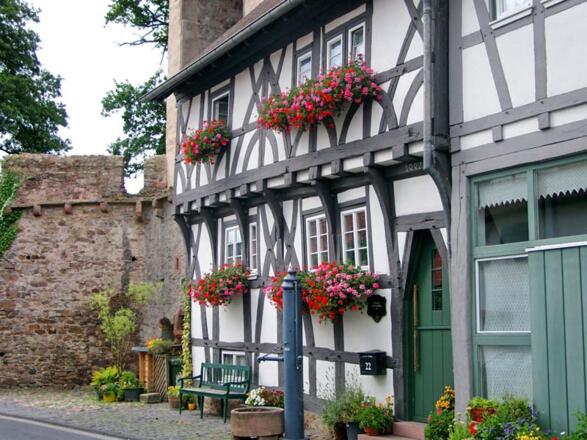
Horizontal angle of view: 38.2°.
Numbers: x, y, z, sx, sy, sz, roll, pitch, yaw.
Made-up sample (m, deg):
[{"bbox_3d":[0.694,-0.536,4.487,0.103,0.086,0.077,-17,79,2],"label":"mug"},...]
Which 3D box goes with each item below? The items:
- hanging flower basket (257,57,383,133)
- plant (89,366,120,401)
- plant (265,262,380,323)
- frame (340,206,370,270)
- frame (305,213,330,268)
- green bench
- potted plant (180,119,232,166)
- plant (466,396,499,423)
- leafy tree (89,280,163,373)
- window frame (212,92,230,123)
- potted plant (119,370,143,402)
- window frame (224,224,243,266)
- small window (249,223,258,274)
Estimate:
[{"bbox_3d":[0.276,-1.631,11.528,0.480,0.600,2.763,4,-8,-31],"label":"hanging flower basket"},{"bbox_3d":[-3.980,3.458,17.900,0.612,0.707,0.550,0,-7,0],"label":"plant"},{"bbox_3d":[0.321,1.036,11.858,0.480,0.640,2.552,4,-8,-31],"label":"plant"},{"bbox_3d":[0.884,0.286,11.611,0.100,0.858,0.608,4,-8,-31],"label":"frame"},{"bbox_3d":[0.408,0.337,12.402,0.100,0.789,0.595,4,-8,-31],"label":"frame"},{"bbox_3d":[-1.332,2.873,14.200,0.560,0.860,1.600,5,-9,-33],"label":"green bench"},{"bbox_3d":[-1.534,-1.361,14.694,0.420,0.560,1.100,4,-8,-31],"label":"potted plant"},{"bbox_3d":[1.979,1.985,8.878,0.260,0.260,0.310,4,-8,-31],"label":"plant"},{"bbox_3d":[-3.489,2.395,17.500,1.200,2.150,1.350,4,-8,-31],"label":"leafy tree"},{"bbox_3d":[-1.256,-1.889,14.688,0.090,0.560,0.600,4,-8,-31],"label":"window frame"},{"bbox_3d":[-3.269,3.339,17.000,0.420,0.600,0.450,4,-8,-31],"label":"potted plant"},{"bbox_3d":[-0.980,0.500,14.709,0.100,0.760,0.674,4,-8,-31],"label":"window frame"},{"bbox_3d":[-0.616,0.492,14.099,0.100,0.866,0.288,4,-8,-31],"label":"small window"}]

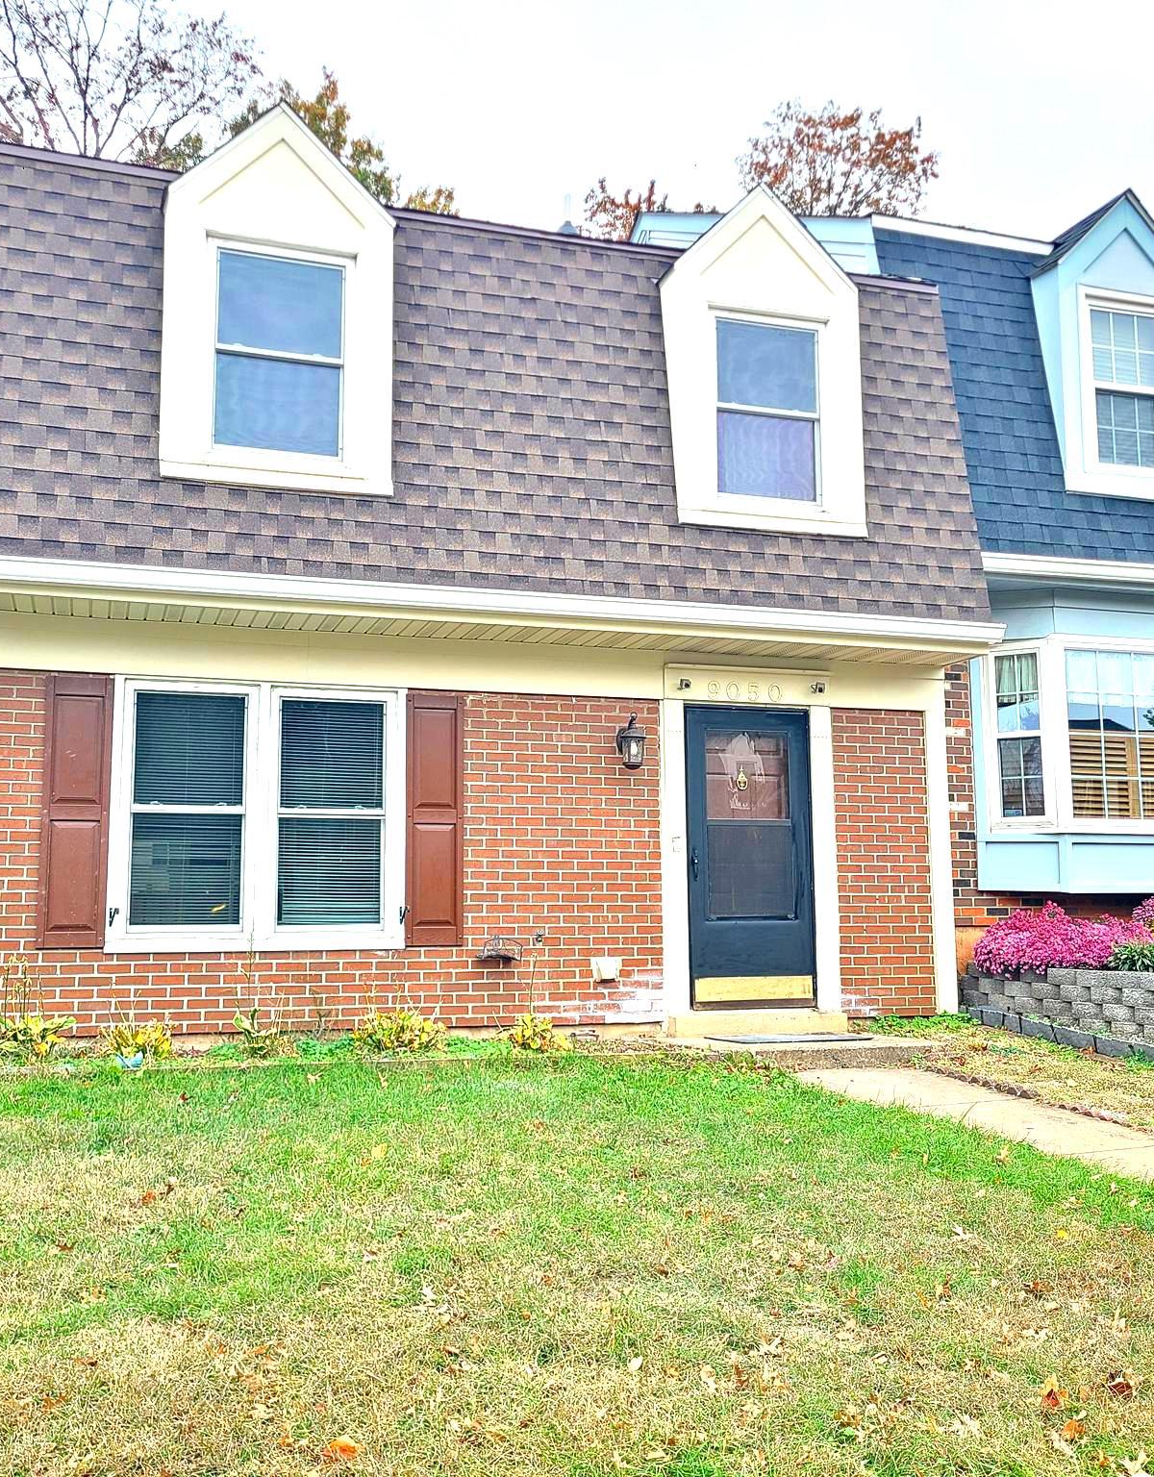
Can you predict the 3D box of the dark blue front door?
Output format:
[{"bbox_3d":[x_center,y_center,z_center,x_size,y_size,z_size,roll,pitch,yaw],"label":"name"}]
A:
[{"bbox_3d":[1.172,0.785,9.898,0.911,1.994,0.060,2,-8,-17],"label":"dark blue front door"}]

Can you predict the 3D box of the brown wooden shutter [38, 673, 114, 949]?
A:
[{"bbox_3d":[-2.920,0.420,8.622,0.373,1.577,0.045,2,-8,-17],"label":"brown wooden shutter"}]

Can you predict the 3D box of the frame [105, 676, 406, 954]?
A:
[{"bbox_3d":[-1.908,0.466,8.959,1.762,1.621,0.100,2,-8,-17],"label":"frame"}]

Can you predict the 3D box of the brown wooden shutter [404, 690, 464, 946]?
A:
[{"bbox_3d":[-0.888,0.504,9.258,0.367,1.575,0.045,2,-8,-17],"label":"brown wooden shutter"}]

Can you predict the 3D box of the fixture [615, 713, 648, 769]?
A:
[{"bbox_3d":[0.369,0.018,9.629,0.170,0.365,0.220,2,-8,-17],"label":"fixture"}]

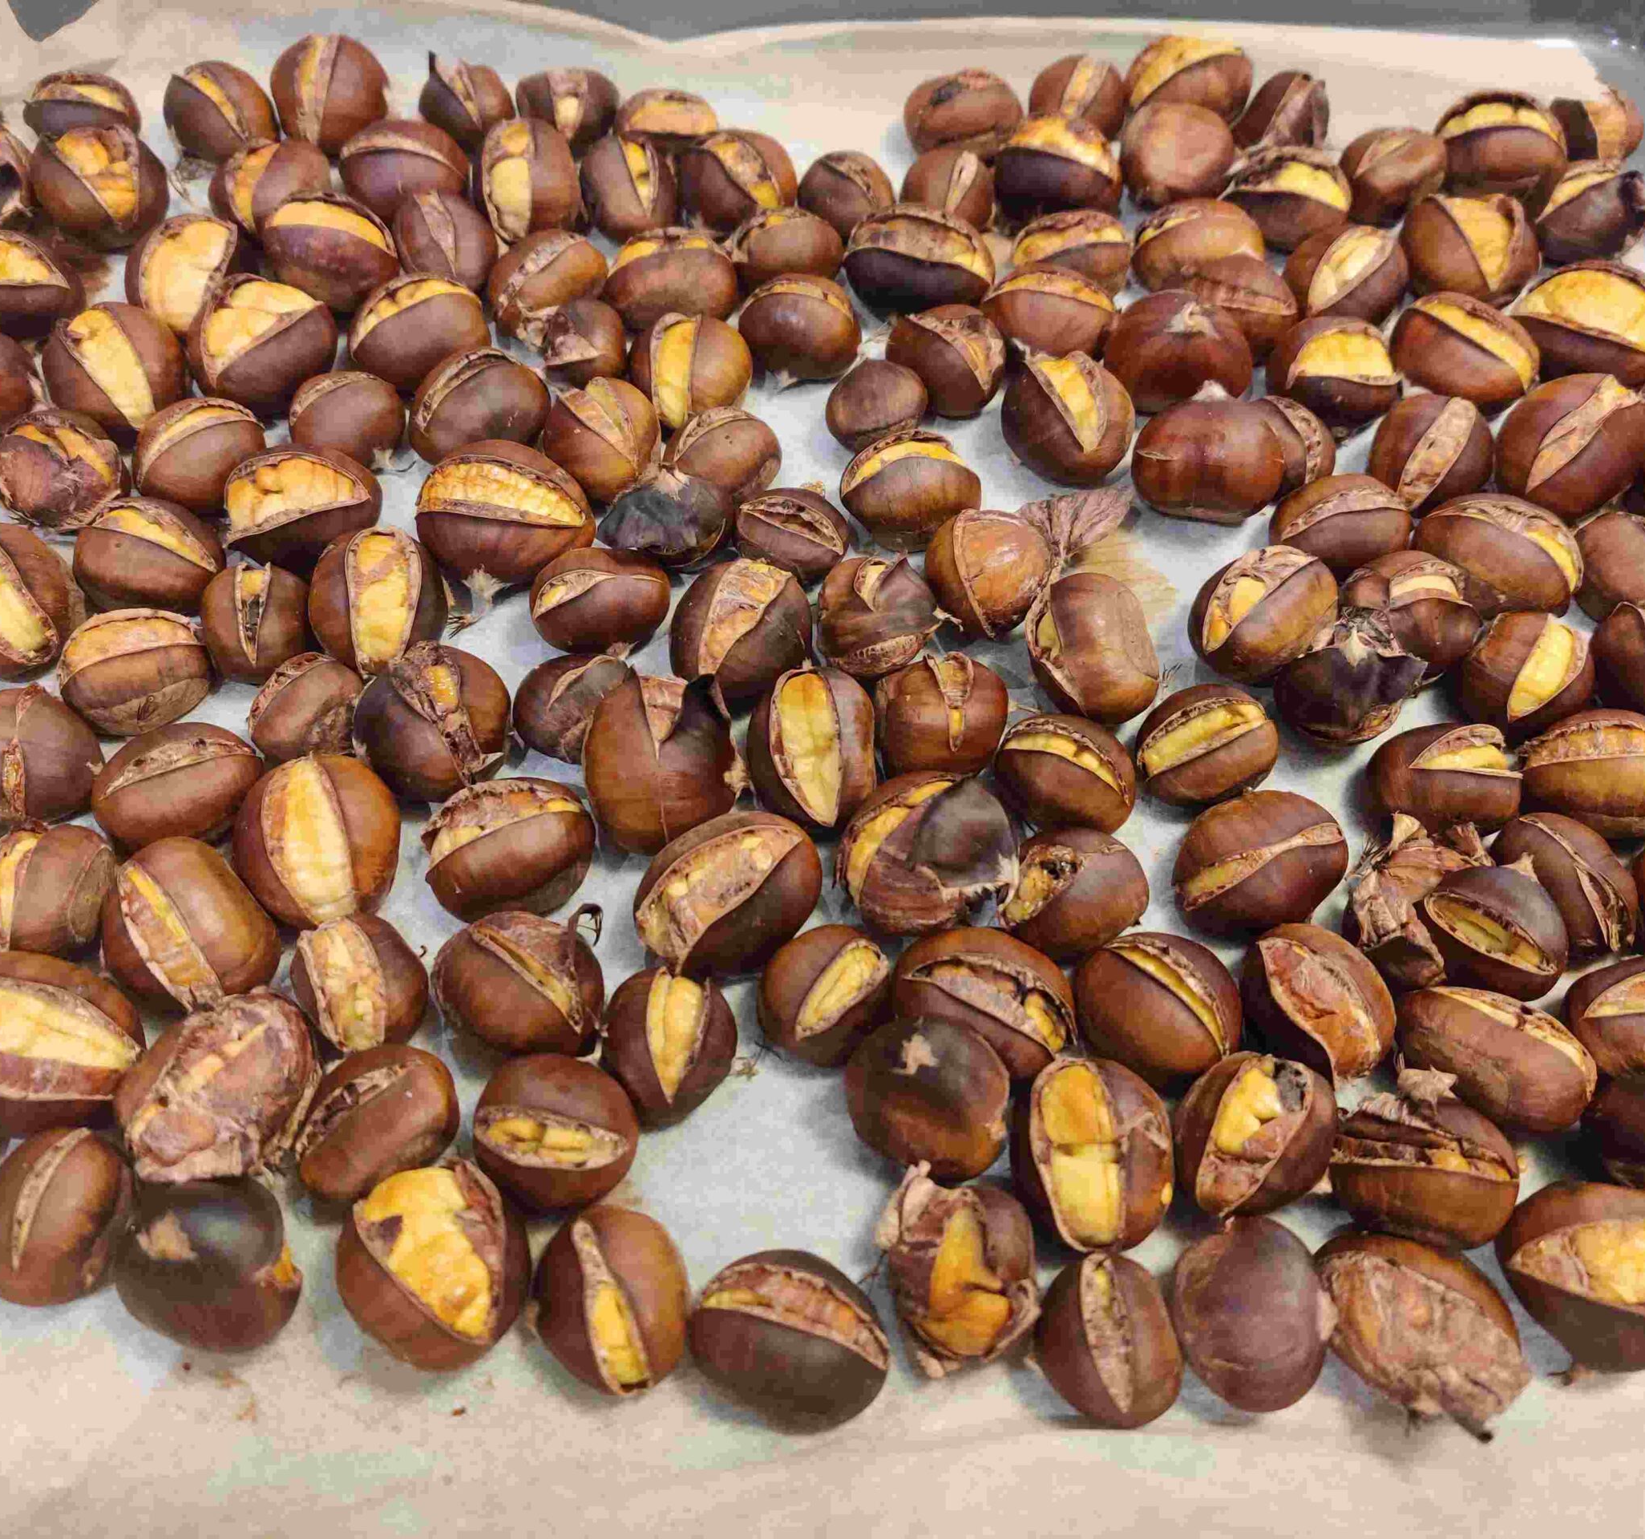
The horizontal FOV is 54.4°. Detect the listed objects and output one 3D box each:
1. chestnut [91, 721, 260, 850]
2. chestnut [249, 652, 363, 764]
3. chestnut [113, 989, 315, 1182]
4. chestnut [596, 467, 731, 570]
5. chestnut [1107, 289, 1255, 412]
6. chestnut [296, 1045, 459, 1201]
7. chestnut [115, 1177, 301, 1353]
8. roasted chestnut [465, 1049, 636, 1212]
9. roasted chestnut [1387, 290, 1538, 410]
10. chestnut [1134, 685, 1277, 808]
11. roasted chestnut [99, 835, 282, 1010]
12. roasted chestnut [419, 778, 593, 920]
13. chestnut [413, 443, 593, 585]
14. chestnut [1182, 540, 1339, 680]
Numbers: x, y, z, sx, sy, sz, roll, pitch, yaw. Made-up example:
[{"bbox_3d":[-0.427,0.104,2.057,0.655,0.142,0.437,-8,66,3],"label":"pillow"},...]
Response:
[{"bbox_3d":[-0.126,0.003,0.311,0.032,0.024,0.022,-23,62,-13],"label":"chestnut"},{"bbox_3d":[-0.101,-0.012,0.314,0.023,0.022,0.022,39,67,20],"label":"chestnut"},{"bbox_3d":[-0.103,0.053,0.272,0.029,0.025,0.035,34,66,18],"label":"chestnut"},{"bbox_3d":[-0.032,-0.052,0.329,0.028,0.019,0.023,0,58,0],"label":"chestnut"},{"bbox_3d":[0.079,-0.092,0.354,0.032,0.025,0.028,0,60,1],"label":"chestnut"},{"bbox_3d":[-0.077,0.061,0.278,0.021,0.023,0.031,39,67,20],"label":"chestnut"},{"bbox_3d":[-0.096,0.077,0.250,0.028,0.023,0.027,0,57,0],"label":"chestnut"},{"bbox_3d":[-0.046,0.062,0.276,0.029,0.025,0.027,0,59,0],"label":"roasted chestnut"},{"bbox_3d":[0.143,-0.094,0.359,0.034,0.022,0.026,39,67,21],"label":"roasted chestnut"},{"bbox_3d":[0.072,-0.004,0.300,0.027,0.021,0.024,-22,60,-13],"label":"chestnut"},{"bbox_3d":[-0.111,0.027,0.283,0.030,0.026,0.033,-35,64,-20],"label":"roasted chestnut"},{"bbox_3d":[-0.056,0.014,0.285,0.032,0.023,0.024,-27,62,-16],"label":"roasted chestnut"},{"bbox_3d":[-0.067,-0.054,0.336,0.037,0.026,0.030,9,60,6],"label":"chestnut"},{"bbox_3d":[0.091,-0.032,0.331,0.035,0.026,0.025,-34,65,-18],"label":"chestnut"}]

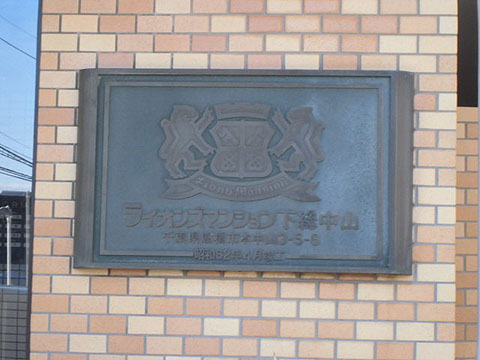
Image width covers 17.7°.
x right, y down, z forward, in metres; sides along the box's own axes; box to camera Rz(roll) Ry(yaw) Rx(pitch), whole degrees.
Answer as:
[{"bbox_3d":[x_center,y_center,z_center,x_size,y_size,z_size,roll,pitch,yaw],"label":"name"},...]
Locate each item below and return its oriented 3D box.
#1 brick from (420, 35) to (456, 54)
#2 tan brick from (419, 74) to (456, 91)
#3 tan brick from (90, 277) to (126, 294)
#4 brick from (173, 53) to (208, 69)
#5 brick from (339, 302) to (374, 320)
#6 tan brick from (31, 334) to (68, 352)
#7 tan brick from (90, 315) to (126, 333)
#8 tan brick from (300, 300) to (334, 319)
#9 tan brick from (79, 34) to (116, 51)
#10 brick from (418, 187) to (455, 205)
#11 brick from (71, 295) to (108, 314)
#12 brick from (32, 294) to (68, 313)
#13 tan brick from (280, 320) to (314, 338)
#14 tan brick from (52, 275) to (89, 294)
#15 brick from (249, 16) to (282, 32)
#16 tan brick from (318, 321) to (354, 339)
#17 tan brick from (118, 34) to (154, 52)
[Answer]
[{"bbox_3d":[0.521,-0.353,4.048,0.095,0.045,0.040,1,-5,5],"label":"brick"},{"bbox_3d":[0.519,-0.254,4.054,0.095,0.045,0.040,1,-6,5],"label":"tan brick"},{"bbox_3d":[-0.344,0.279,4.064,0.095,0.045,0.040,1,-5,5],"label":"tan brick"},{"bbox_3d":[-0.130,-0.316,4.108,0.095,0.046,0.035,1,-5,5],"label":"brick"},{"bbox_3d":[0.304,0.343,4.009,0.095,0.046,0.035,1,-5,5],"label":"brick"},{"bbox_3d":[-0.498,0.428,4.045,0.095,0.046,0.030,1,-6,5],"label":"tan brick"},{"bbox_3d":[-0.350,0.383,4.096,0.096,0.046,0.030,1,-6,5],"label":"tan brick"},{"bbox_3d":[0.201,0.337,3.997,0.095,0.046,0.030,1,-6,5],"label":"tan brick"},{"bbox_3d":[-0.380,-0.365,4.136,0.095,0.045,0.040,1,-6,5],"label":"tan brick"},{"bbox_3d":[0.509,0.042,4.004,0.095,0.046,0.030,1,-6,5],"label":"brick"},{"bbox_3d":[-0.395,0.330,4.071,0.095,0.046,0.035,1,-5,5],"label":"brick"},{"bbox_3d":[-0.498,0.327,4.068,0.094,0.046,0.040,1,-6,5],"label":"brick"},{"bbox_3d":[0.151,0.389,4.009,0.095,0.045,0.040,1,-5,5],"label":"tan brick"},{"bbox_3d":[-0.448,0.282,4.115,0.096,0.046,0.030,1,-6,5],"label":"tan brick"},{"bbox_3d":[0.069,-0.410,4.090,0.095,0.046,0.030,1,-6,5],"label":"brick"},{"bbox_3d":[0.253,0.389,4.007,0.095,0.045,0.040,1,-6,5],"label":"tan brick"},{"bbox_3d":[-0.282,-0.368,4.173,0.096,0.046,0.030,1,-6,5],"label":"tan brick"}]

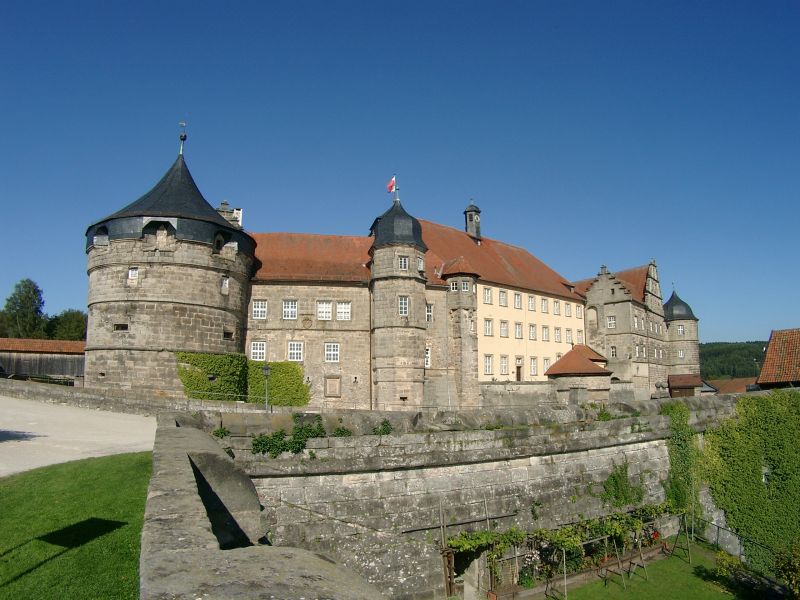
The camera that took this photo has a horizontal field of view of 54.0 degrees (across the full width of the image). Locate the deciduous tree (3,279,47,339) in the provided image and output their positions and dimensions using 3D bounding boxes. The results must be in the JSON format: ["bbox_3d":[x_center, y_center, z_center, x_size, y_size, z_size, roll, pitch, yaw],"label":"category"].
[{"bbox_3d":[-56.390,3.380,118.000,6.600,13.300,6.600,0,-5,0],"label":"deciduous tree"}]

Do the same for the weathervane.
[{"bbox_3d":[-19.040,-14.270,69.000,0.800,3.000,0.500,0,-5,0],"label":"weathervane"}]

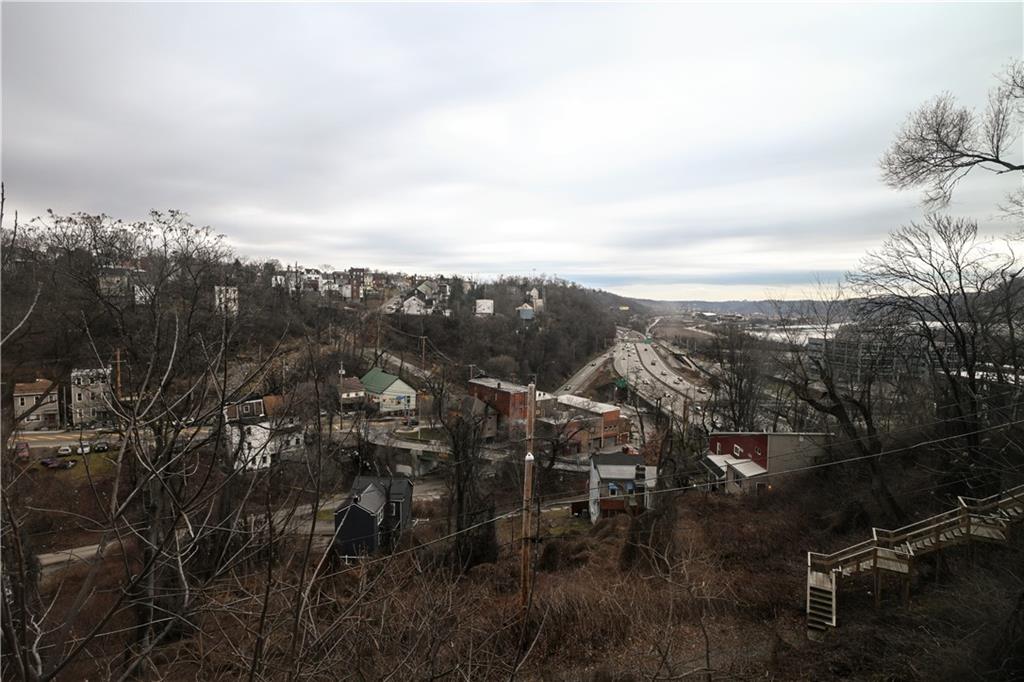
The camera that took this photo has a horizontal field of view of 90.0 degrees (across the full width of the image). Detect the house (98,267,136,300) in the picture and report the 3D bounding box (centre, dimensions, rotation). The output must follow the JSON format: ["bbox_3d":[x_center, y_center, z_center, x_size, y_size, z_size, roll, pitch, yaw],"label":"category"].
[{"bbox_3d":[-119.364,-16.986,154.949,8.000,9.000,8.000,-2,4,-23],"label":"house"}]

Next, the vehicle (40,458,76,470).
[{"bbox_3d":[-73.464,19.947,83.000,4.600,1.450,1.800,1,4,16],"label":"vehicle"}]

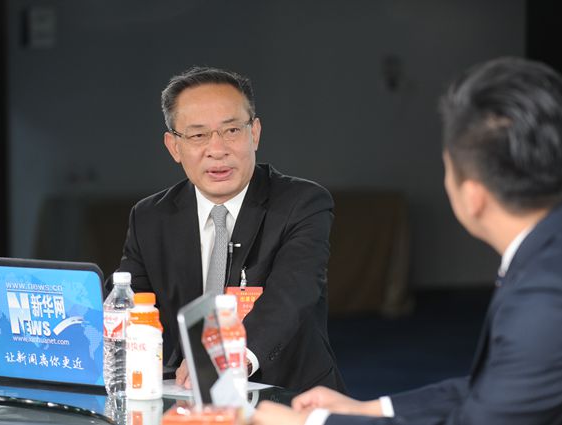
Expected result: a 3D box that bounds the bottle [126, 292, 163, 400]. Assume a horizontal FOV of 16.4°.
[{"bbox_3d":[-0.247,0.244,3.550,0.068,0.192,0.068,0,4,0],"label":"bottle"}]

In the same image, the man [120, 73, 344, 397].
[{"bbox_3d":[-0.099,0.365,3.750,0.510,1.280,0.700,1,4,16],"label":"man"}]

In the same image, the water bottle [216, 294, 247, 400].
[{"bbox_3d":[-0.090,0.246,3.280,0.067,0.215,0.067,0,4,0],"label":"water bottle"}]

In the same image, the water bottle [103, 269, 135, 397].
[{"bbox_3d":[-0.292,0.224,3.590,0.067,0.226,0.067,0,4,0],"label":"water bottle"}]

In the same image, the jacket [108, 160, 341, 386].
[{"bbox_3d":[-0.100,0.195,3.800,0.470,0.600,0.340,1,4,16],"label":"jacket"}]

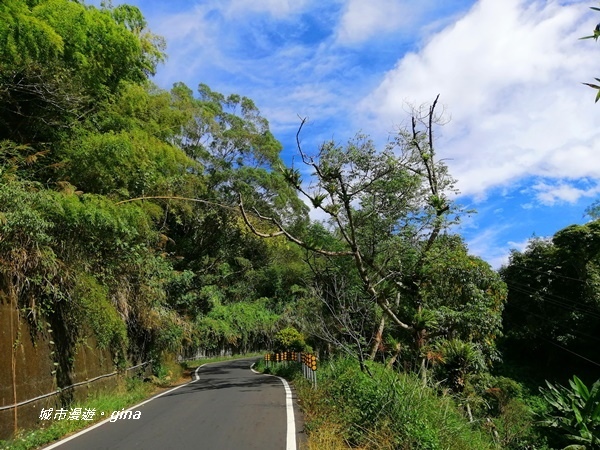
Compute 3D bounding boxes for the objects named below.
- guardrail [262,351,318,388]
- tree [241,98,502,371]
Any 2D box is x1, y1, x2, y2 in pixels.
[{"bbox_3d":[-0.450,6.191,19.881,1.400,1.100,13.500,2,-15,-9],"label":"guardrail"},{"bbox_3d":[2.650,0.162,16.492,9.300,10.600,8.000,0,-15,0],"label":"tree"}]

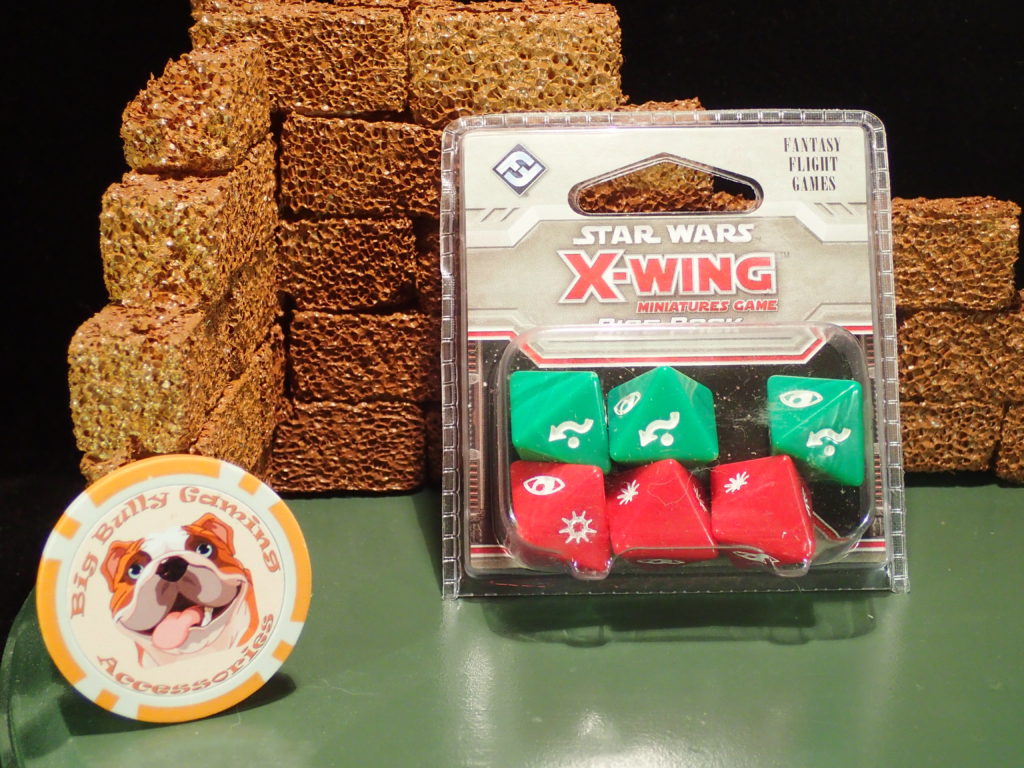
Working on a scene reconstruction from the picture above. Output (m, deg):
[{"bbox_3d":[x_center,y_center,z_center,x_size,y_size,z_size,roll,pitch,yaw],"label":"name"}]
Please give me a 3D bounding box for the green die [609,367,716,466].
[{"bbox_3d":[0.024,0.006,0.293,0.017,0.019,0.015,0,4,2],"label":"green die"}]

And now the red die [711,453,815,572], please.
[{"bbox_3d":[0.040,0.021,0.290,0.017,0.019,0.015,15,0,-4],"label":"red die"}]

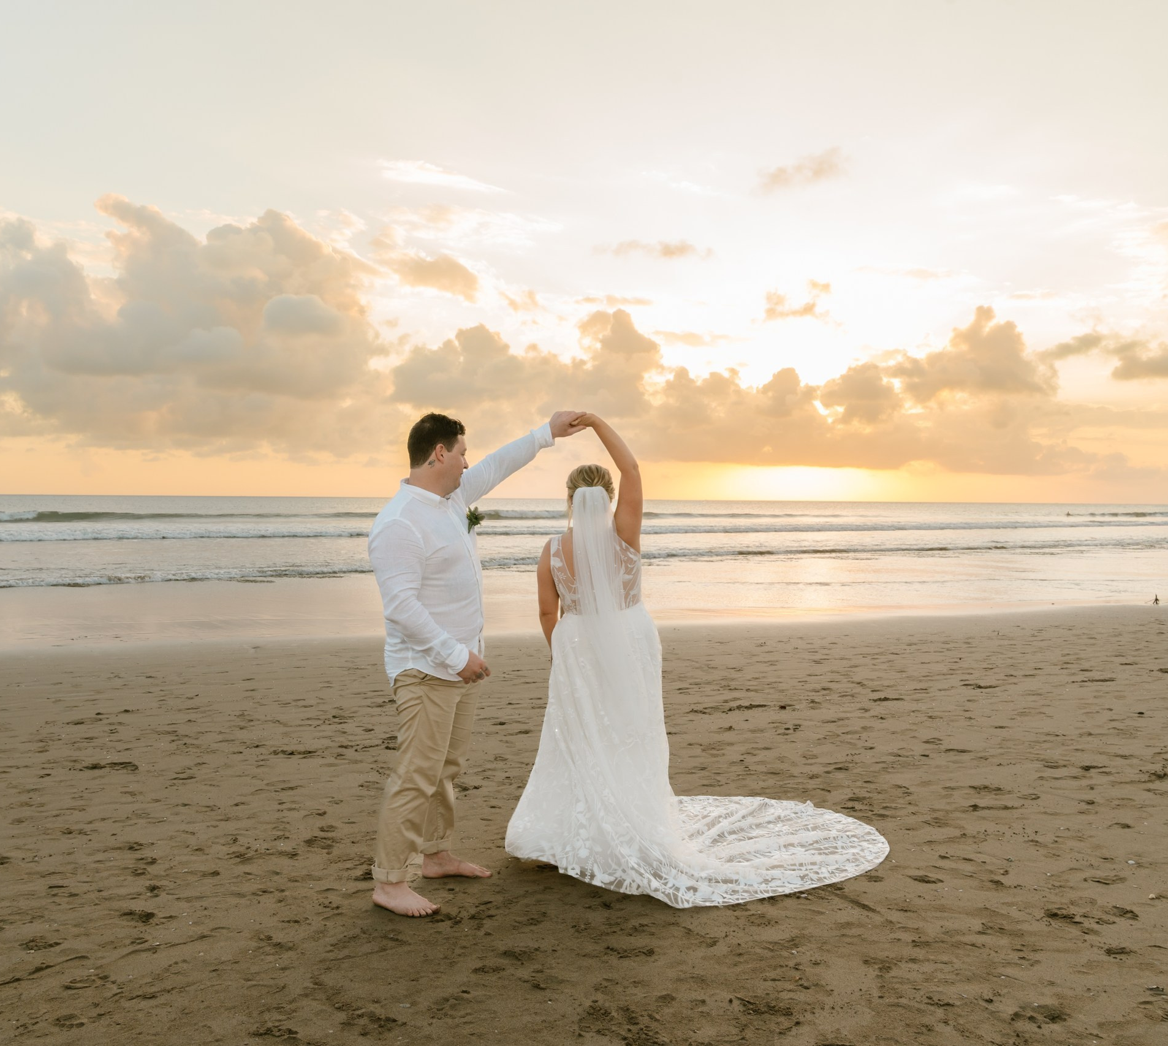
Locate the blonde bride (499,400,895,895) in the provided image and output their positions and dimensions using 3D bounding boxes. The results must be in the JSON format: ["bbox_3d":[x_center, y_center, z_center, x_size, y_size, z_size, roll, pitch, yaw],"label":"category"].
[{"bbox_3d":[0.480,0.472,4.540,1.600,1.810,1.200,0,1,-10],"label":"blonde bride"}]

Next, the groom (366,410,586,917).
[{"bbox_3d":[-0.410,0.477,4.090,0.720,1.810,0.620,1,1,17],"label":"groom"}]

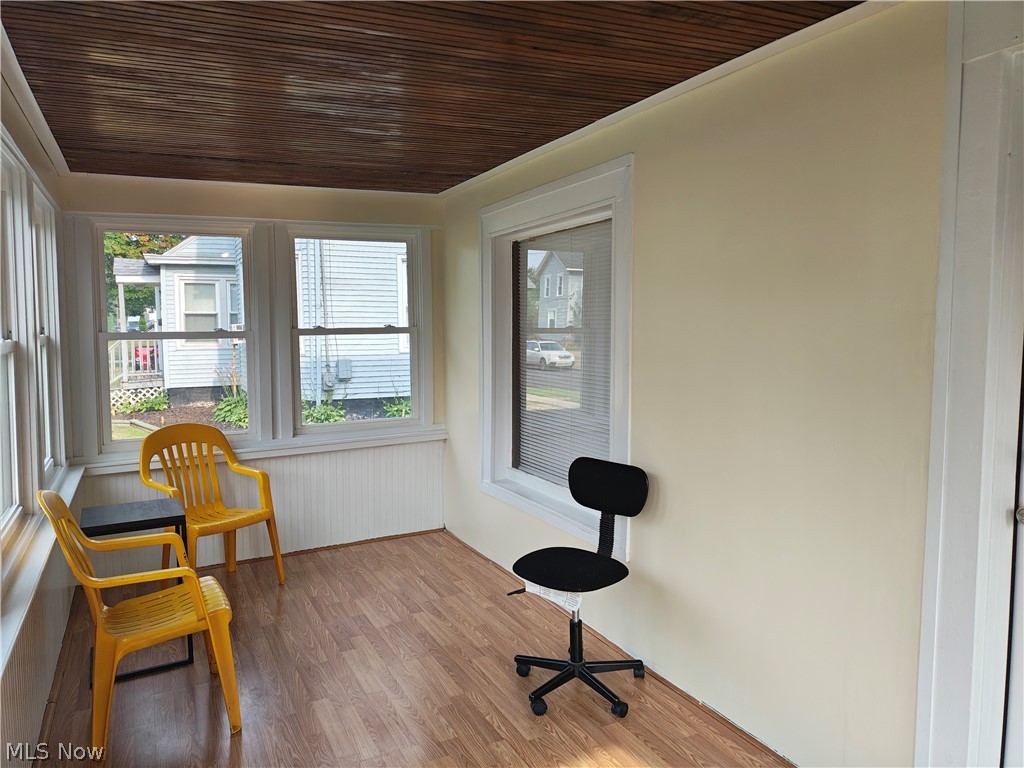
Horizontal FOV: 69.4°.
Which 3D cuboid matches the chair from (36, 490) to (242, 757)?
[{"bbox_3d":[-1.366,0.801,2.731,0.573,0.903,0.570,-3,6,-29],"label":"chair"}]

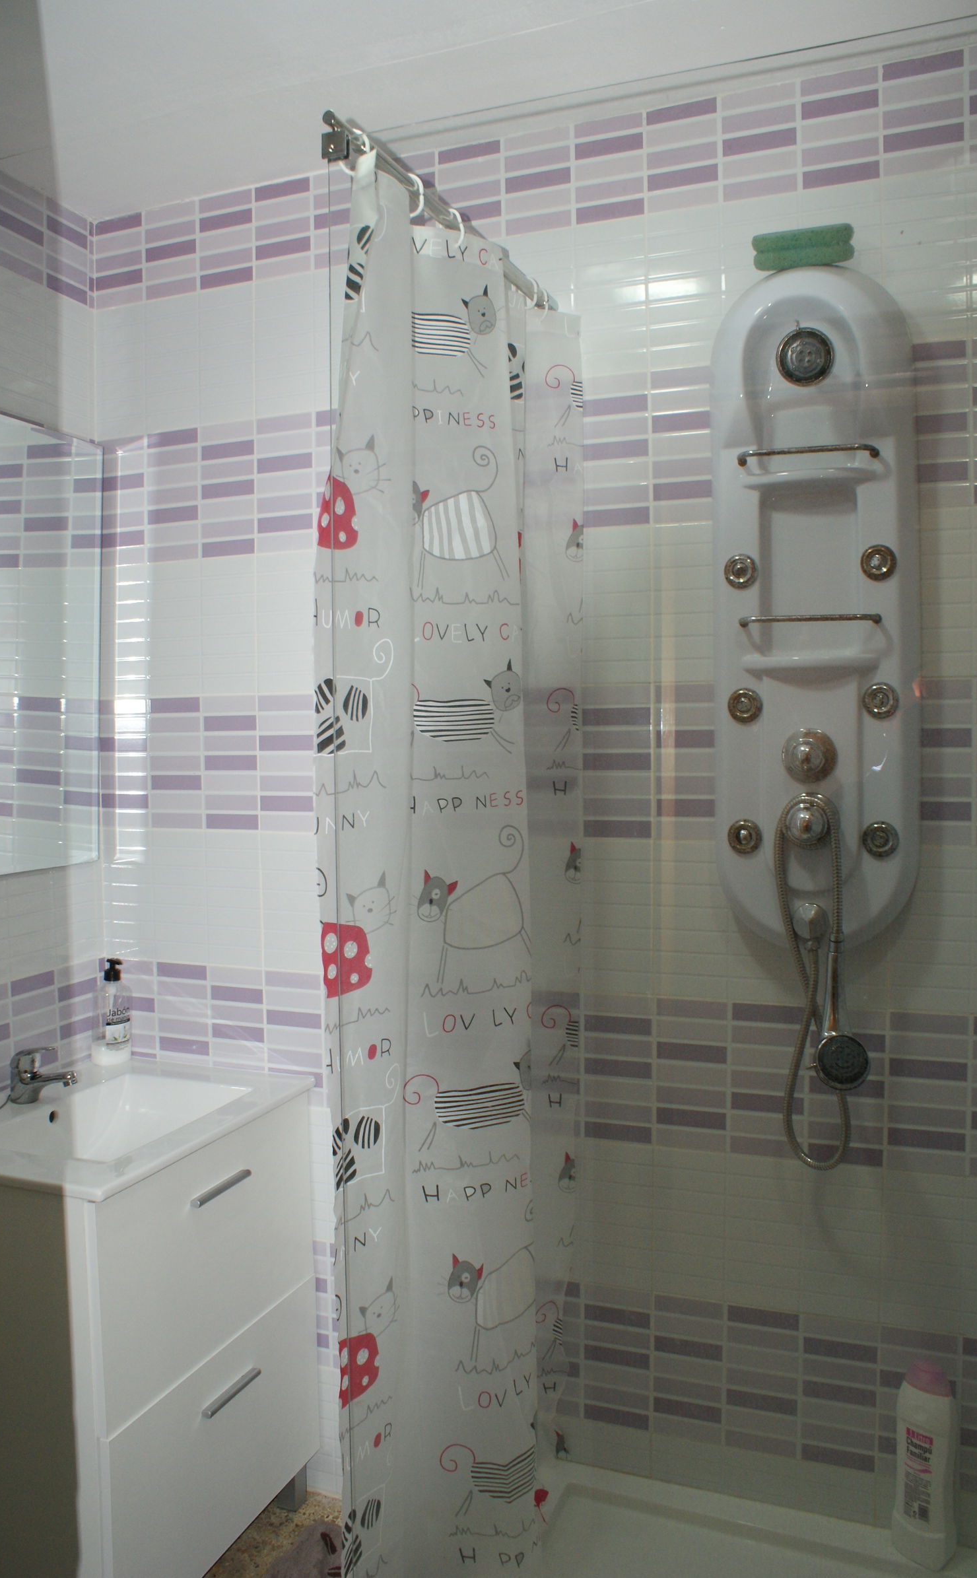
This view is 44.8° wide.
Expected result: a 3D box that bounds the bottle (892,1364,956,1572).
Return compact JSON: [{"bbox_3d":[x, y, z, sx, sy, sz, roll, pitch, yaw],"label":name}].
[{"bbox_3d":[0.654,1.002,1.773,0.086,0.305,0.058,2,3,43],"label":"bottle"}]

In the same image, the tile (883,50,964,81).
[{"bbox_3d":[0.636,-1.058,1.733,0.114,0.026,0.008,0,2,21],"label":"tile"}]

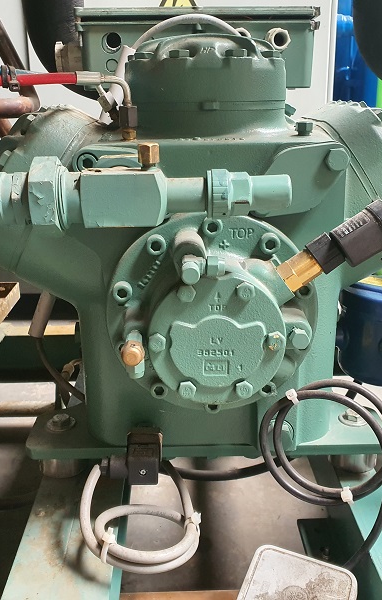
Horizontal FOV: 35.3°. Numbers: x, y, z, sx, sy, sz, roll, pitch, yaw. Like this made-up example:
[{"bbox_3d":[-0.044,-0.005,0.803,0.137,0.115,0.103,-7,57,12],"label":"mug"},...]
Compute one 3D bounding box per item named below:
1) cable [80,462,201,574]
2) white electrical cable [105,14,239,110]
[{"bbox_3d":[-0.042,0.185,0.546,0.103,0.052,0.128,0,20,-1],"label":"cable"},{"bbox_3d":[-0.020,-0.260,0.657,0.147,0.100,0.060,-1,18,-2],"label":"white electrical cable"}]

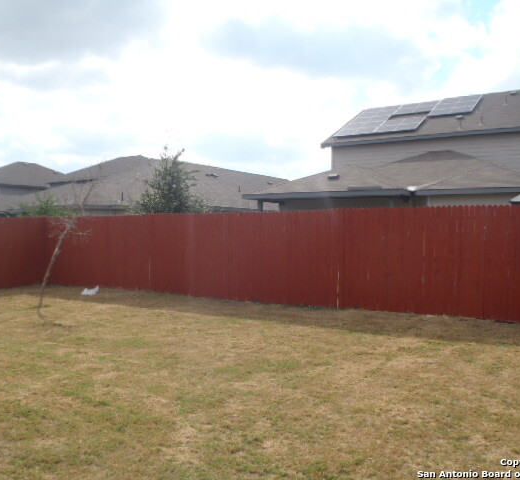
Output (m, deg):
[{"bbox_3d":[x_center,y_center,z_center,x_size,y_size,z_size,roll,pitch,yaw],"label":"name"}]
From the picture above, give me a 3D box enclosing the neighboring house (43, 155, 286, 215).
[{"bbox_3d":[-3.248,-1.784,30.861,12.000,5.400,19.000,1,1,31],"label":"neighboring house"}]

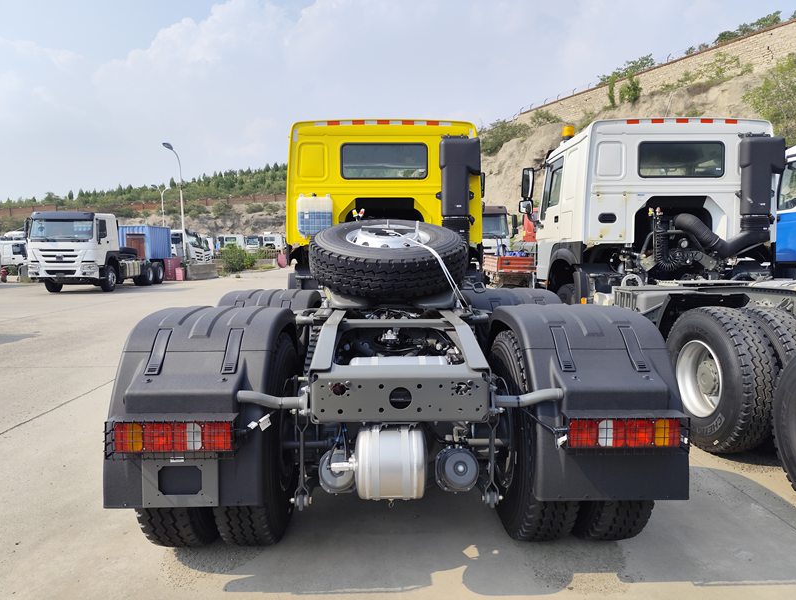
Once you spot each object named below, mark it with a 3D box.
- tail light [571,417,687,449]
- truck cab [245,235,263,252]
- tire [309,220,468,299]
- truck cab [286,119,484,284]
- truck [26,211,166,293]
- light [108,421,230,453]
[{"bbox_3d":[0.960,0.562,2.250,0.465,0.123,0.090,0,5,-2],"label":"tail light"},{"bbox_3d":[-16.992,-6.644,62.500,2.200,2.300,2.100,-1,5,-9],"label":"truck cab"},{"bbox_3d":[-0.060,-0.320,3.755,1.110,0.310,1.110,-2,21,-2],"label":"tire"},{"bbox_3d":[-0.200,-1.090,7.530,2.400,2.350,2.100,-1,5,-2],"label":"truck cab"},{"bbox_3d":[-12.227,-1.982,22.398,2.400,3.030,6.700,0,5,-3],"label":"truck"},{"bbox_3d":[-0.922,0.562,2.178,0.465,0.123,0.090,0,5,-2],"label":"light"}]

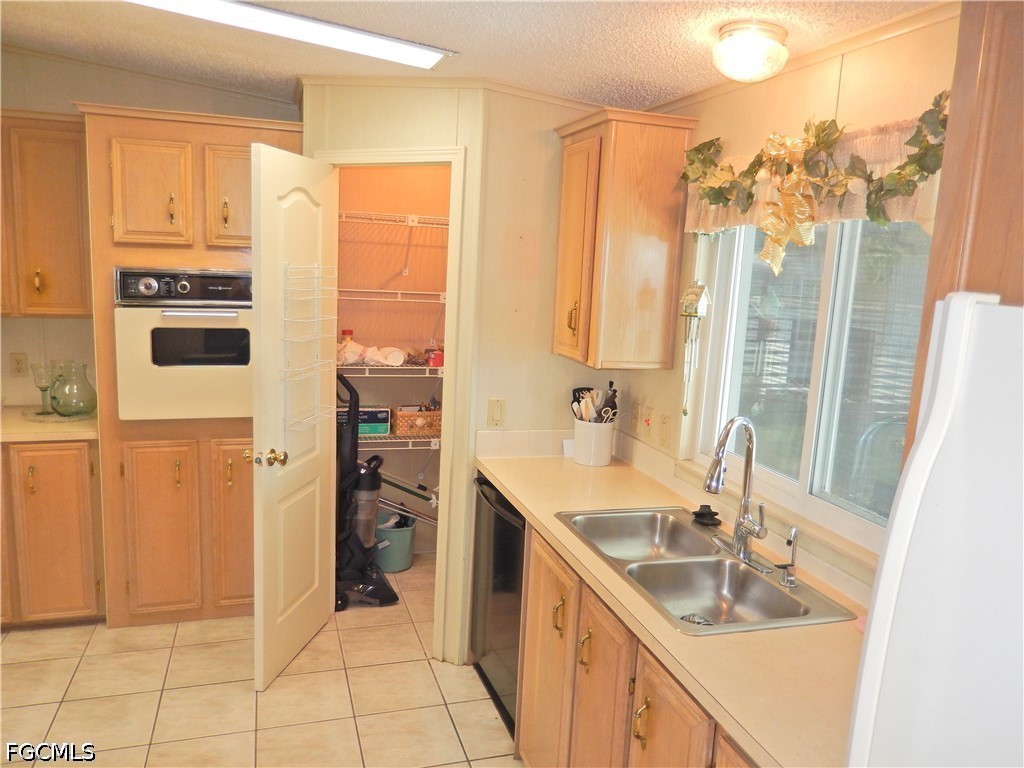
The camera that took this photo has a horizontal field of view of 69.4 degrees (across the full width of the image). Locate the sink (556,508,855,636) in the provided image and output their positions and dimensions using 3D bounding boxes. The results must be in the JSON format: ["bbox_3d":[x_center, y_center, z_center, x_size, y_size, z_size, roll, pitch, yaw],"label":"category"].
[{"bbox_3d":[0.468,0.559,2.037,0.472,0.180,0.833,0,9,-17],"label":"sink"}]

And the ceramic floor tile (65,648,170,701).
[{"bbox_3d":[-1.569,1.167,2.974,0.343,0.010,0.343,0,9,-18],"label":"ceramic floor tile"}]

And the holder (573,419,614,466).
[{"bbox_3d":[0.328,0.227,2.959,0.150,0.175,0.150,3,9,0],"label":"holder"}]

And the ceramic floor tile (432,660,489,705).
[{"bbox_3d":[-0.143,1.218,3.082,0.343,0.010,0.343,0,9,-18],"label":"ceramic floor tile"}]

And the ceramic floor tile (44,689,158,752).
[{"bbox_3d":[-1.443,1.205,2.616,0.337,0.010,0.337,0,9,-18],"label":"ceramic floor tile"}]

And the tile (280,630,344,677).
[{"bbox_3d":[-0.910,1.167,3.191,0.343,0.010,0.343,0,9,-18],"label":"tile"}]

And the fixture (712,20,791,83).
[{"bbox_3d":[0.632,-0.866,1.954,0.203,0.125,0.203,0,9,-17],"label":"fixture"}]

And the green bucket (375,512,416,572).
[{"bbox_3d":[-0.693,0.900,4.197,0.265,0.250,0.265,0,9,-17],"label":"green bucket"}]

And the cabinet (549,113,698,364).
[{"bbox_3d":[0.382,-0.515,2.772,0.333,0.866,0.493,0,9,-17],"label":"cabinet"}]

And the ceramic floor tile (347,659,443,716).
[{"bbox_3d":[-0.468,1.203,2.936,0.337,0.010,0.337,0,9,-18],"label":"ceramic floor tile"}]

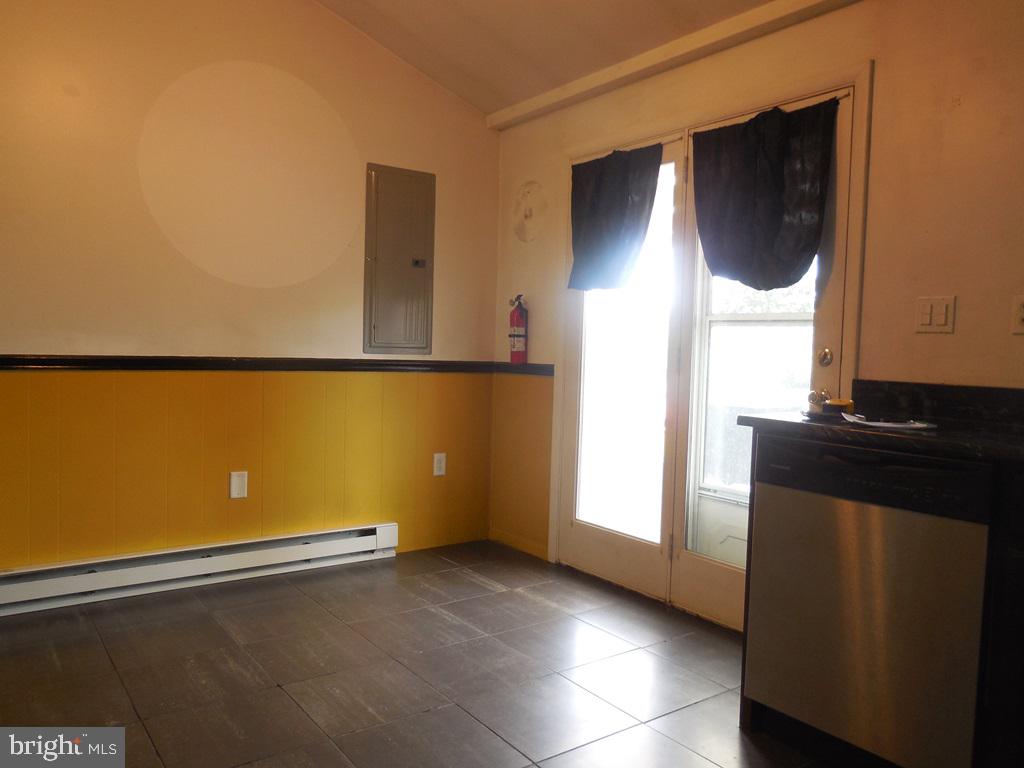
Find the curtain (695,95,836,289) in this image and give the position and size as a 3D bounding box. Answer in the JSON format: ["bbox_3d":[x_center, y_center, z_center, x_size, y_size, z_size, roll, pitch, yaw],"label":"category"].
[{"bbox_3d":[0.933,-0.698,2.839,0.070,0.684,0.640,0,3,-37],"label":"curtain"}]

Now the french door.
[{"bbox_3d":[0.728,-0.066,3.210,0.080,2.060,1.540,0,3,-37],"label":"french door"}]

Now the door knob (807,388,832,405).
[{"bbox_3d":[1.099,0.048,2.624,0.073,0.060,0.060,0,3,-37],"label":"door knob"}]

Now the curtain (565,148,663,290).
[{"bbox_3d":[0.467,-0.764,3.462,0.070,0.635,0.598,0,3,-37],"label":"curtain"}]

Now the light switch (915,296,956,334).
[{"bbox_3d":[1.323,-0.217,2.321,0.016,0.114,0.116,0,3,-37],"label":"light switch"}]

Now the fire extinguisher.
[{"bbox_3d":[0.032,-0.291,3.960,0.105,0.376,0.088,0,3,-37],"label":"fire extinguisher"}]

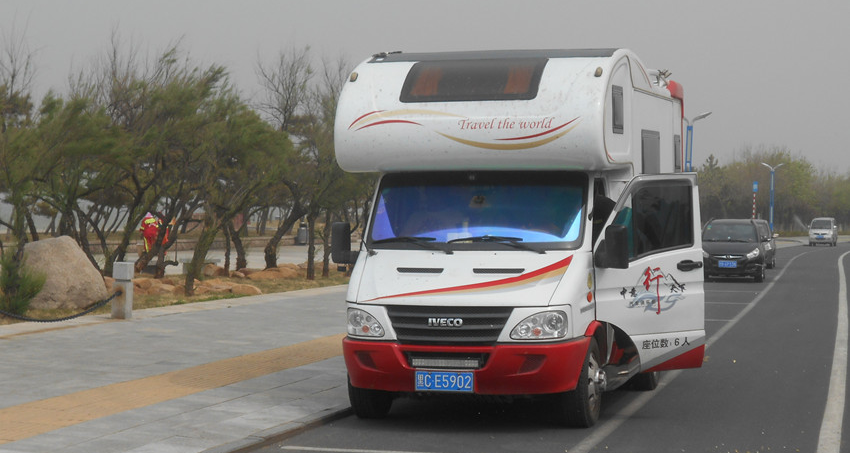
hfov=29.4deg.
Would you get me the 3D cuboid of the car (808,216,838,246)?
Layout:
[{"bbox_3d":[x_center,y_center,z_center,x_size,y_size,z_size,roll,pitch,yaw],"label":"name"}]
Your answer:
[{"bbox_3d":[25.820,0.330,104.800,1.600,1.900,3.800,1,1,18],"label":"car"}]

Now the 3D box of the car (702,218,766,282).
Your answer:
[{"bbox_3d":[7.450,0.550,39.400,1.750,1.470,4.450,1,1,12],"label":"car"}]

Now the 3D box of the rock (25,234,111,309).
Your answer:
[{"bbox_3d":[-5.300,0.690,23.900,1.300,1.120,1.050,1,1,-12],"label":"rock"}]

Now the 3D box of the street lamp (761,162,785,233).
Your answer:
[{"bbox_3d":[23.600,-1.770,110.000,1.600,5.150,0.300,1,1,15],"label":"street lamp"}]

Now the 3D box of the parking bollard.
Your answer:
[{"bbox_3d":[-4.080,0.855,21.900,0.210,0.790,0.210,1,1,17],"label":"parking bollard"}]

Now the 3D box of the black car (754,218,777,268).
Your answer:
[{"bbox_3d":[9.670,0.470,49.000,1.740,1.460,4.400,1,1,13],"label":"black car"}]

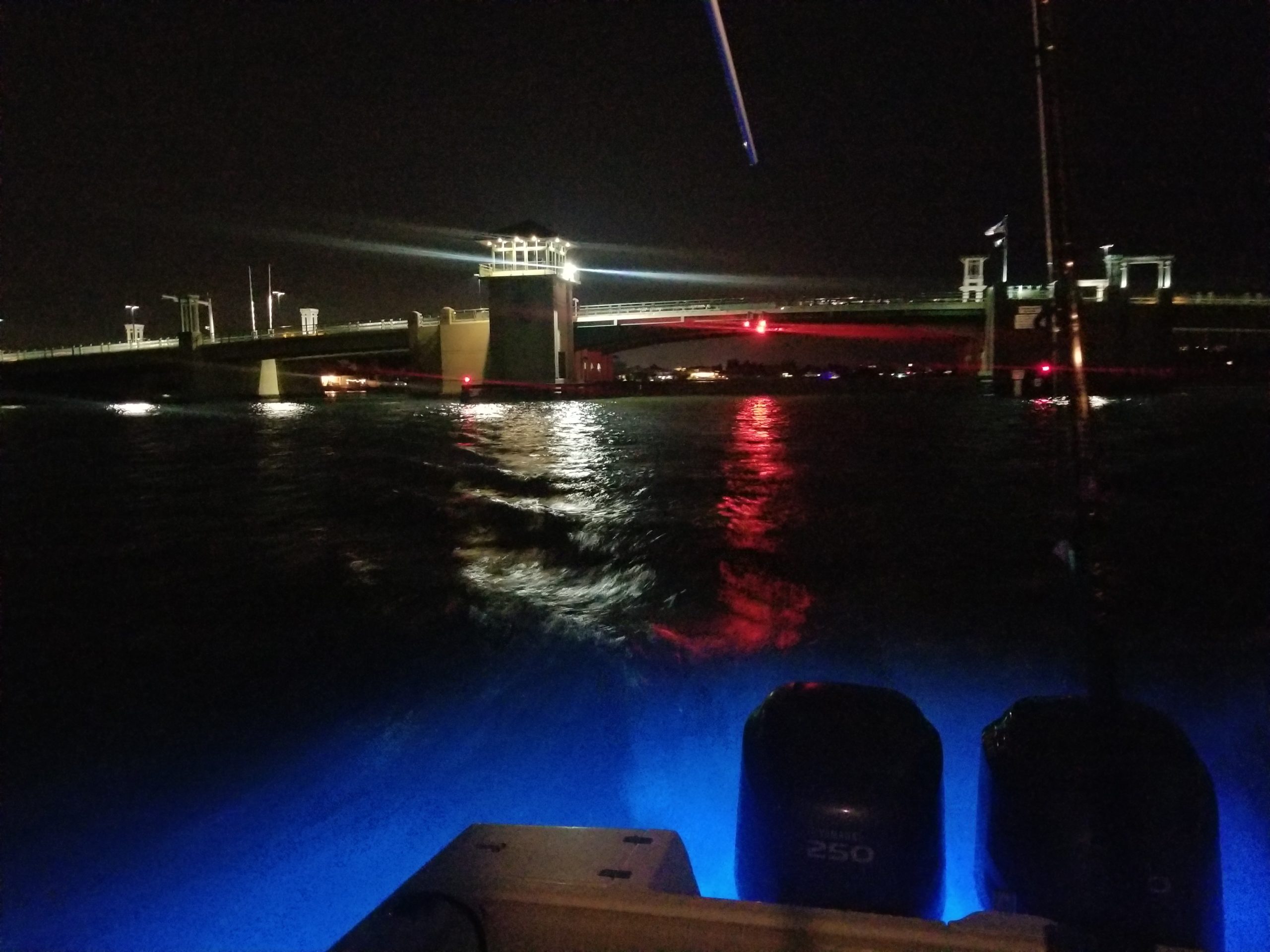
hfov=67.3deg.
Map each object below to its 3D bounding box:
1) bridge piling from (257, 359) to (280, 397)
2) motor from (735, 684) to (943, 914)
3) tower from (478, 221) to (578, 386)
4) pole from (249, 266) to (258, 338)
[{"bbox_3d":[-37.069,-9.928,96.449,1.900,3.890,1.900,1,6,15],"label":"bridge piling"},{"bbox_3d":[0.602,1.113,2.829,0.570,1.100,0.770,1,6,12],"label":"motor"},{"bbox_3d":[-9.567,-15.925,88.089,7.200,15.006,6.900,1,6,15],"label":"tower"},{"bbox_3d":[-38.388,-17.452,95.676,0.400,7.075,0.400,-1,6,15],"label":"pole"}]

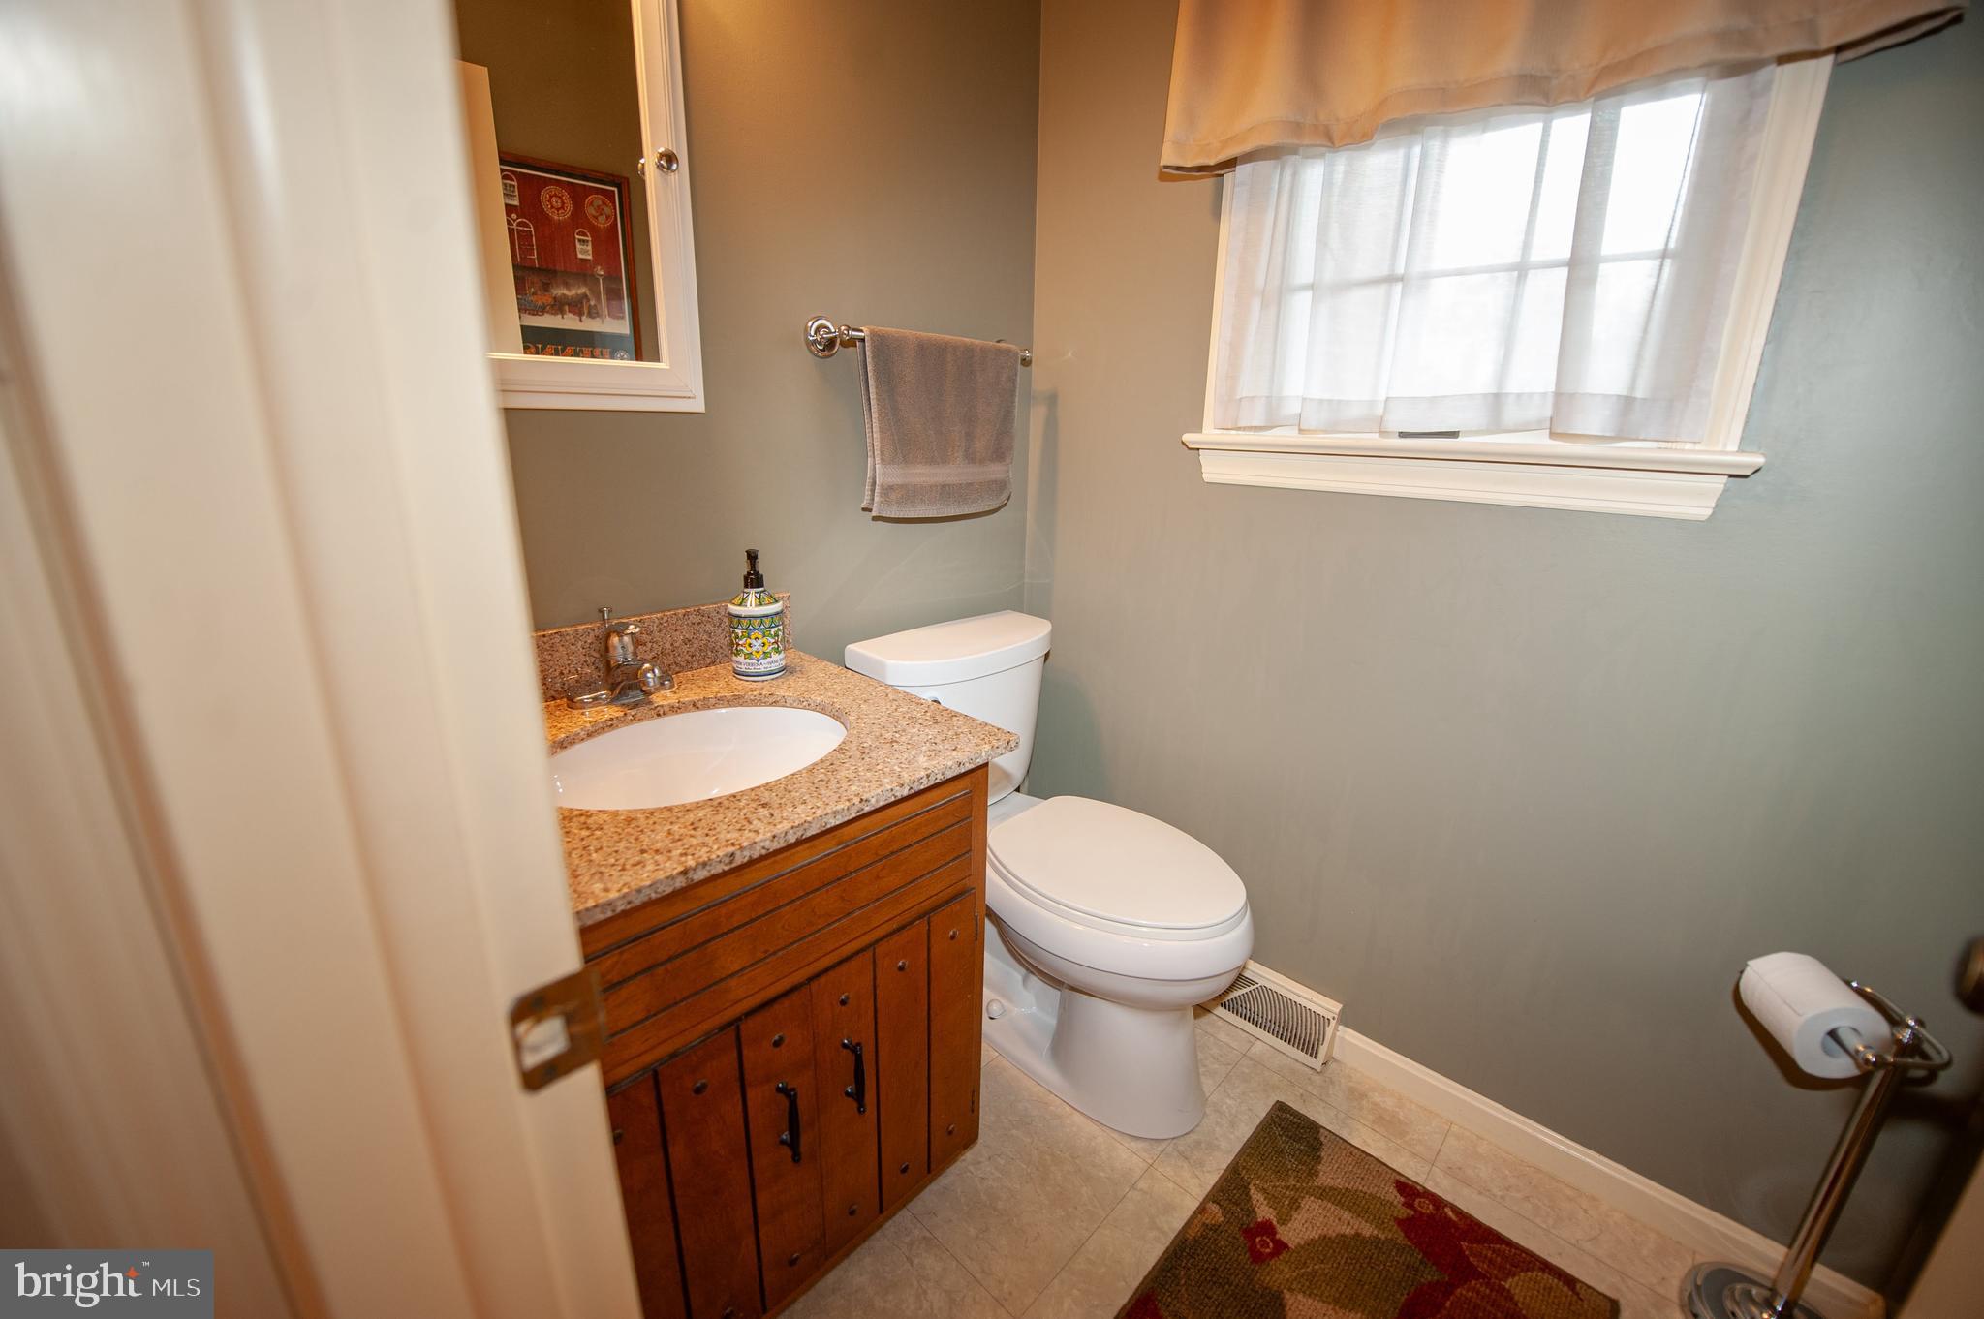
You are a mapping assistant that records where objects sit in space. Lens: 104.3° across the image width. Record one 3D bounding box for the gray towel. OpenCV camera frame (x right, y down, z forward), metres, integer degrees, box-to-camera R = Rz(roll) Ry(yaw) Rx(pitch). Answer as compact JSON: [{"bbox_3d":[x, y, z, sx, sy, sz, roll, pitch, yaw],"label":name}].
[{"bbox_3d":[-0.084,-0.439,1.473,0.063,0.326,0.391,16,22,41],"label":"gray towel"}]

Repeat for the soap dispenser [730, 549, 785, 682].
[{"bbox_3d":[-0.385,-0.081,1.265,0.080,0.207,0.082,-4,17,-17],"label":"soap dispenser"}]

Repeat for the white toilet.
[{"bbox_3d":[0.145,0.383,1.504,0.730,0.782,0.444,16,22,41],"label":"white toilet"}]

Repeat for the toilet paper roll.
[{"bbox_3d":[0.975,0.420,0.916,0.092,0.092,0.101,6,17,16],"label":"toilet paper roll"}]

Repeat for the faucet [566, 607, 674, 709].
[{"bbox_3d":[-0.509,0.002,1.097,0.141,0.138,0.159,16,22,41],"label":"faucet"}]

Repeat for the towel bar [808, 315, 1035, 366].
[{"bbox_3d":[-0.106,-0.584,1.444,0.086,0.068,0.517,16,22,41],"label":"towel bar"}]

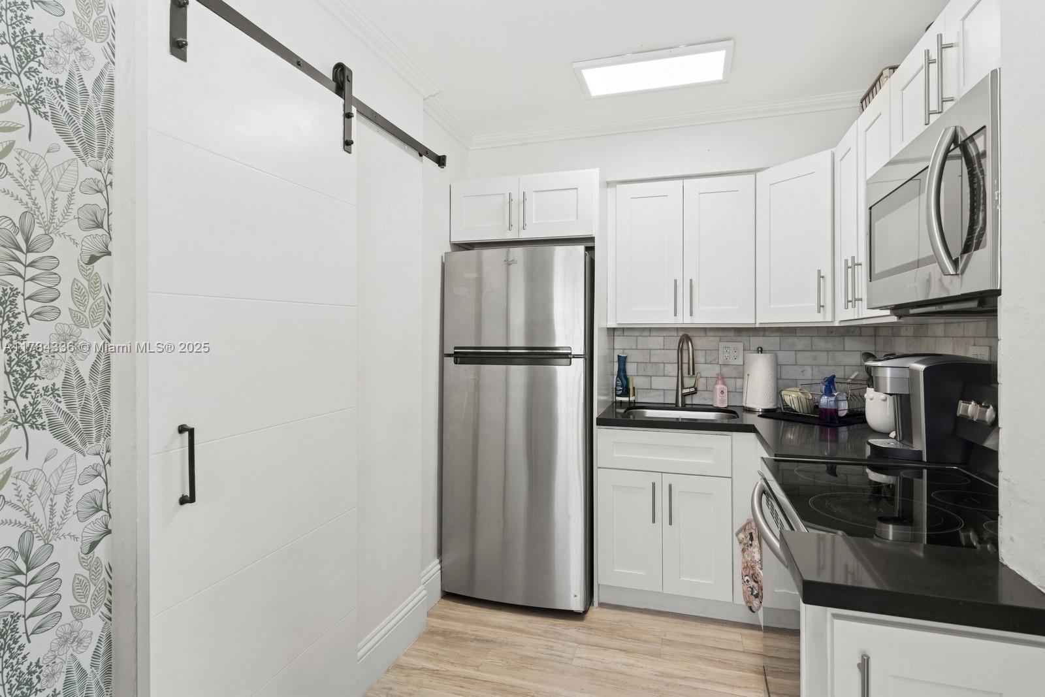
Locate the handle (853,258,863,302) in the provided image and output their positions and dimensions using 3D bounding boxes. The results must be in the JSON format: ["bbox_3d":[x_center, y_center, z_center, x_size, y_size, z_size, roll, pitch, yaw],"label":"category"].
[{"bbox_3d":[1.205,-0.237,1.988,0.035,0.183,0.012,0,1,17],"label":"handle"}]

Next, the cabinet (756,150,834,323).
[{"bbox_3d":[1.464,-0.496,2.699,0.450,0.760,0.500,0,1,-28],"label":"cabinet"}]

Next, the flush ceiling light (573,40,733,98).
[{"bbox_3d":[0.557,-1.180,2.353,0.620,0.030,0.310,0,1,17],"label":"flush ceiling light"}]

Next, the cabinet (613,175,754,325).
[{"bbox_3d":[0.863,-0.489,2.959,0.687,0.751,0.332,0,1,17],"label":"cabinet"}]

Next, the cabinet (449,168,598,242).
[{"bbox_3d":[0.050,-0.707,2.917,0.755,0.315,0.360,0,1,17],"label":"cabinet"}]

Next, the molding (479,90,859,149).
[{"bbox_3d":[0.681,-1.158,2.806,2.099,0.062,0.062,0,1,17],"label":"molding"}]

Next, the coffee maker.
[{"bbox_3d":[1.320,0.184,1.800,0.315,0.328,0.245,0,1,17],"label":"coffee maker"}]

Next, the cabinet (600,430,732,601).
[{"bbox_3d":[0.741,0.765,2.847,0.610,0.765,0.580,0,1,17],"label":"cabinet"}]

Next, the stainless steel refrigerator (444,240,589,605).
[{"bbox_3d":[0.046,0.393,2.969,0.718,1.727,0.760,0,1,17],"label":"stainless steel refrigerator"}]

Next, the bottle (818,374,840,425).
[{"bbox_3d":[1.345,0.224,2.417,0.080,0.212,0.056,0,1,17],"label":"bottle"}]

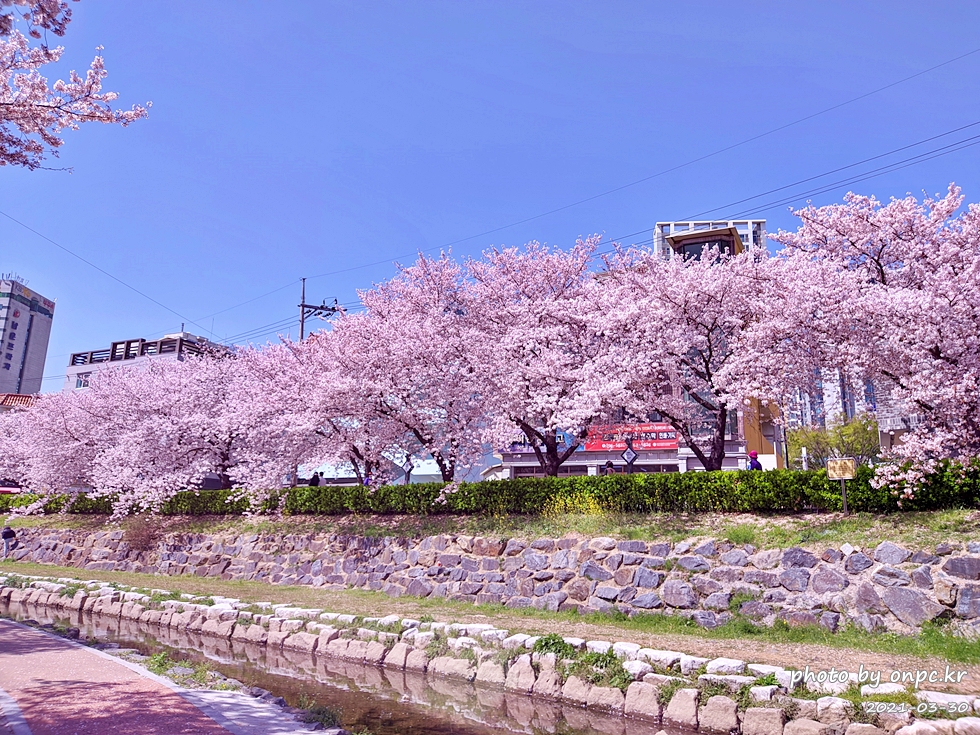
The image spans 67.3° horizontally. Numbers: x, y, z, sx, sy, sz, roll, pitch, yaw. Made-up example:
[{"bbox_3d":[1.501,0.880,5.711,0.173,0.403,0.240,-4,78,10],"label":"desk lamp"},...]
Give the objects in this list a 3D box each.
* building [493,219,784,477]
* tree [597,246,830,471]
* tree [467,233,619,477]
[{"bbox_3d":[8.979,1.911,43.731,13.480,14.720,11.000,-5,-15,26],"label":"building"},{"bbox_3d":[6.773,0.197,22.412,7.210,8.340,7.000,-9,-17,39],"label":"tree"},{"bbox_3d":[1.994,0.209,26.287,6.180,9.790,6.390,2,-13,0],"label":"tree"}]

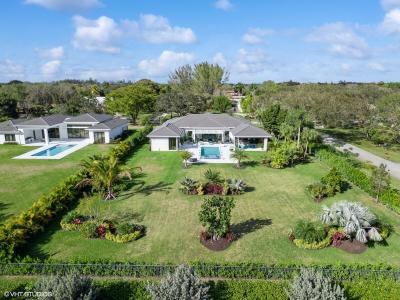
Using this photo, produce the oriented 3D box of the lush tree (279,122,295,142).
[{"bbox_3d":[19.797,-3.019,63.196,3.410,6.300,3.240,0,13,0],"label":"lush tree"}]

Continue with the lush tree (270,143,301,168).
[{"bbox_3d":[16.841,0.753,55.198,5.980,4.790,5.380,0,13,0],"label":"lush tree"}]

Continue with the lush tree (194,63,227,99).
[{"bbox_3d":[5.877,-35.010,156.141,20.150,27.260,19.140,0,13,0],"label":"lush tree"}]

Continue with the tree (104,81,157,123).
[{"bbox_3d":[-26.534,-16.995,105.958,19.850,15.630,18.860,0,13,0],"label":"tree"}]

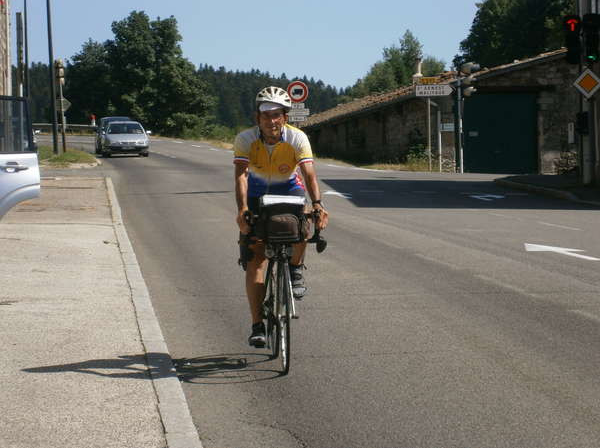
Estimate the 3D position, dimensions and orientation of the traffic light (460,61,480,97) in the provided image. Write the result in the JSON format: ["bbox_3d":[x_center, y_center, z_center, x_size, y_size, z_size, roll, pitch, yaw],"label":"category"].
[{"bbox_3d":[4.705,-3.976,62.000,0.460,0.980,0.360,-1,3,9],"label":"traffic light"}]

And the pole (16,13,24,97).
[{"bbox_3d":[-10.884,-5.331,88.000,0.230,5.800,0.230,-2,3,0],"label":"pole"}]

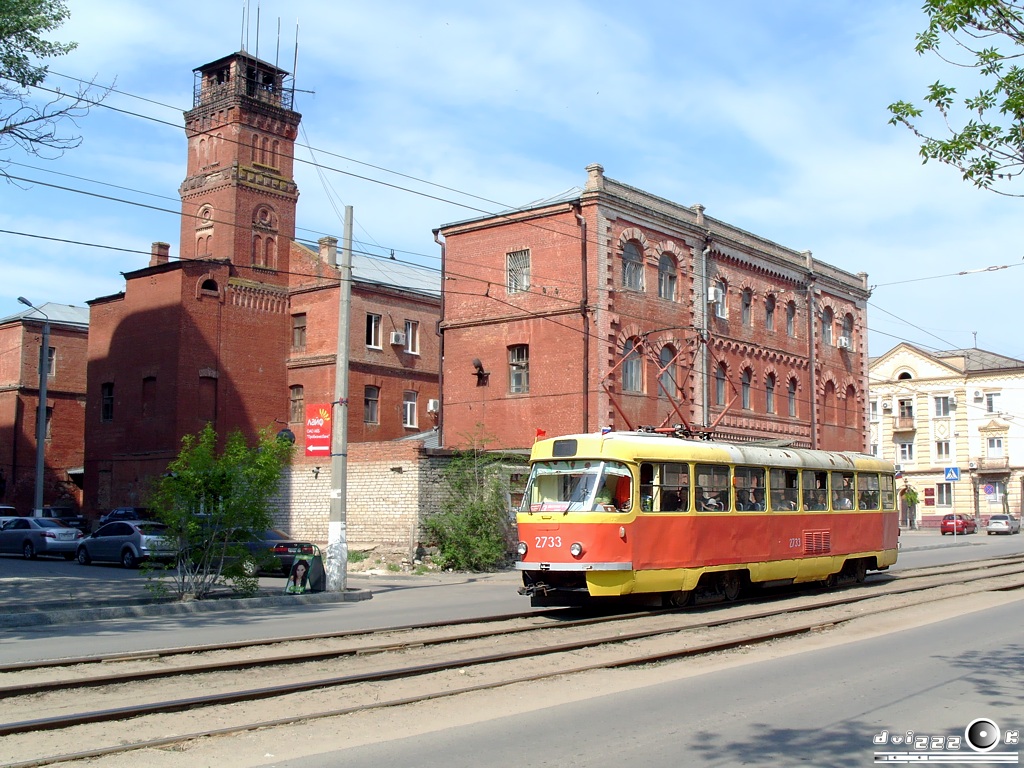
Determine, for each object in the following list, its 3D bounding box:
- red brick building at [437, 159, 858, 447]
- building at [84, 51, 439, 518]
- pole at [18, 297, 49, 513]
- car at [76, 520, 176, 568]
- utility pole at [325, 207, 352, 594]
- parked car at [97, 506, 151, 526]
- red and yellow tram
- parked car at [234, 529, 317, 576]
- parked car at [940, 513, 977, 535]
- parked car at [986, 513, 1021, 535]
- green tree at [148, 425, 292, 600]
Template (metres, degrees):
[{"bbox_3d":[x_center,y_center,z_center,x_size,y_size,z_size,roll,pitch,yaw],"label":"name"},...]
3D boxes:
[{"bbox_3d":[7.990,0.510,49.131,8.400,14.200,24.800,-6,-9,41],"label":"red brick building"},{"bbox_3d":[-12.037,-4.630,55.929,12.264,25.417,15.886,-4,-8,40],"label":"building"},{"bbox_3d":[-19.723,1.638,42.168,1.400,10.013,0.350,5,-7,-35],"label":"pole"},{"bbox_3d":[-12.721,5.266,34.527,4.340,1.490,1.840,-4,-7,38],"label":"car"},{"bbox_3d":[-3.876,0.262,23.851,0.420,8.902,0.420,-4,-8,40],"label":"utility pole"},{"bbox_3d":[-17.000,6.259,46.487,4.100,1.430,1.660,-4,-7,38],"label":"parked car"},{"bbox_3d":[5.326,3.060,23.224,2.500,3.150,14.200,-6,-9,41],"label":"red and yellow tram"},{"bbox_3d":[-7.869,4.857,30.463,4.400,1.400,1.700,-5,-8,37],"label":"parked car"},{"bbox_3d":[30.902,9.677,71.585,1.690,1.480,3.900,-5,-9,39],"label":"parked car"},{"bbox_3d":[34.451,9.829,72.581,1.690,1.410,4.200,-5,-8,37],"label":"parked car"},{"bbox_3d":[-6.229,2.755,22.200,2.900,3.700,2.700,2,-6,-16],"label":"green tree"}]

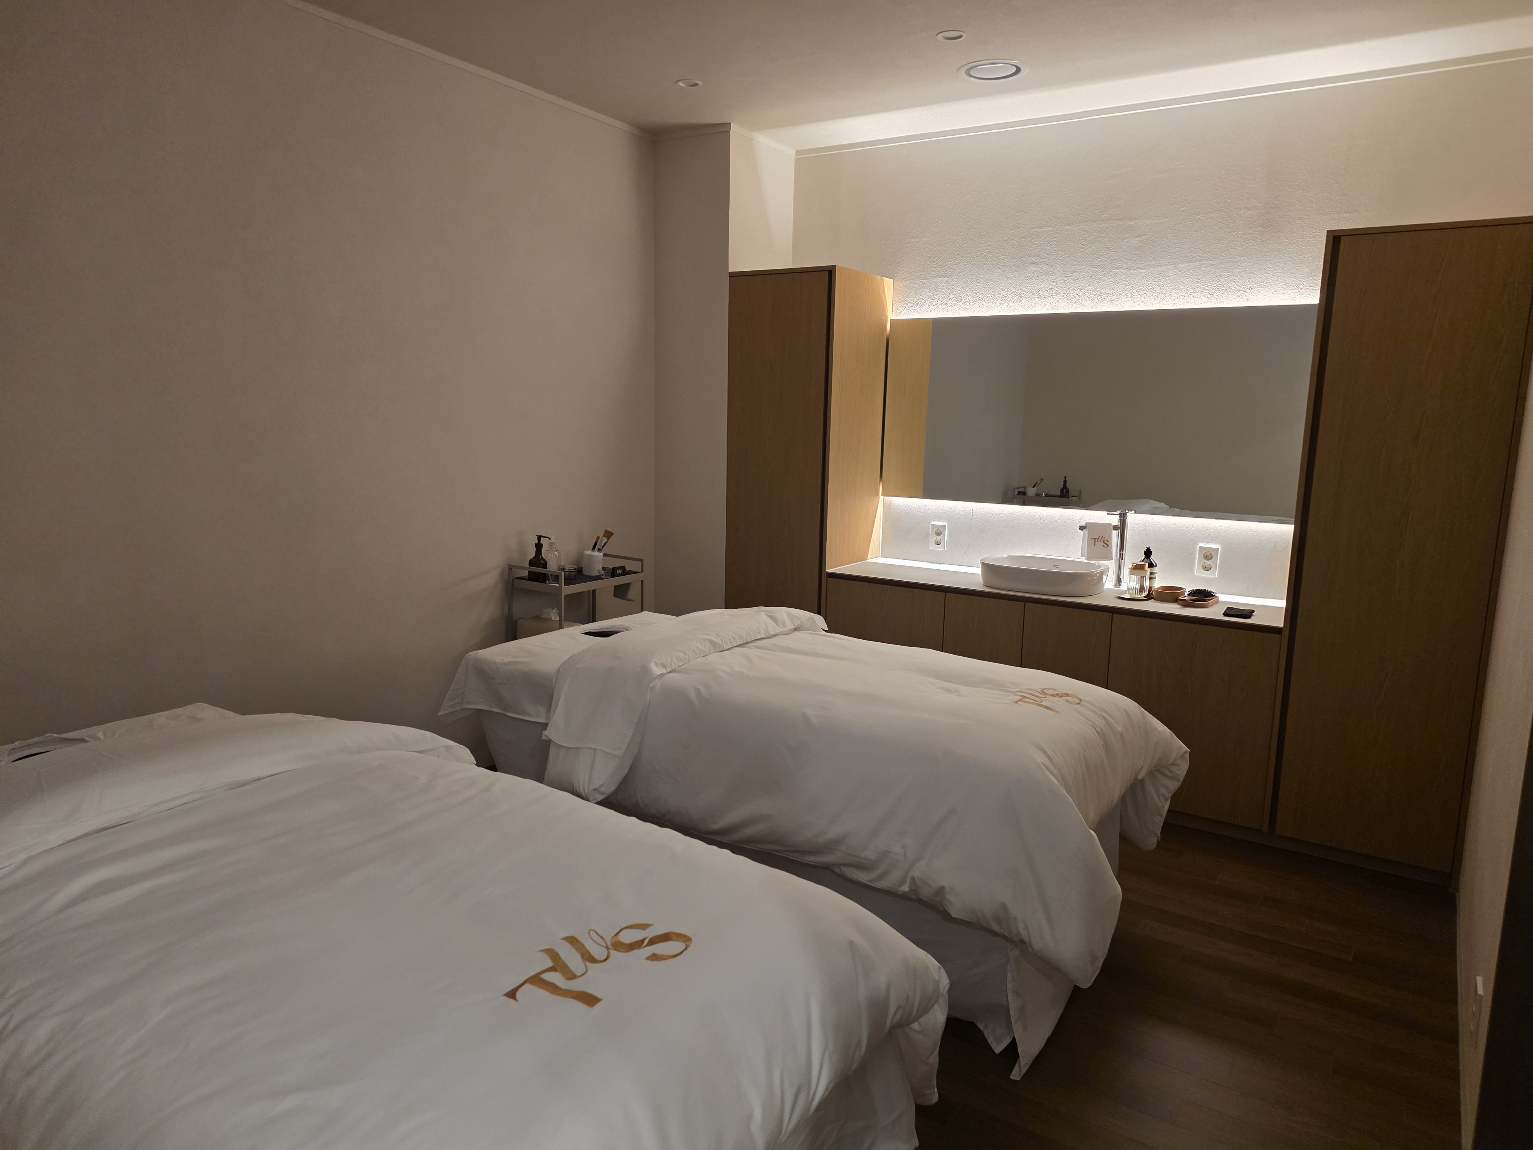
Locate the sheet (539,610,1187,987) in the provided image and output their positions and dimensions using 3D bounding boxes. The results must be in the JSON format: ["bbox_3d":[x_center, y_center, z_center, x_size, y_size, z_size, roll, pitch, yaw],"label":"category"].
[{"bbox_3d":[0.278,0.504,2.909,1.615,0.530,1.090,7,12,33],"label":"sheet"}]

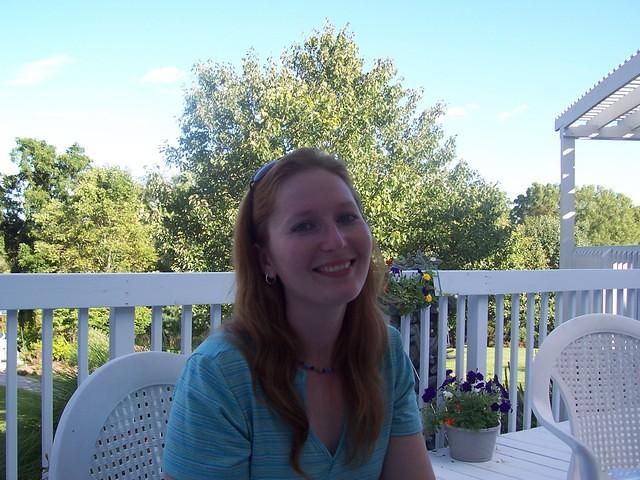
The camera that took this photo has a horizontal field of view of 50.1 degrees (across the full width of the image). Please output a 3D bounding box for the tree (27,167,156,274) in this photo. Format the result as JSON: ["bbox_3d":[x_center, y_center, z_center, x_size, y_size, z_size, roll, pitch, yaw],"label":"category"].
[{"bbox_3d":[-7.000,0.300,21.000,4.100,5.100,3.900,0,-2,0],"label":"tree"}]

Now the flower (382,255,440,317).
[{"bbox_3d":[0.455,0.234,3.600,0.350,0.350,0.320,0,-2,0],"label":"flower"}]

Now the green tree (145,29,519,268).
[{"bbox_3d":[0.220,-1.200,16.000,8.400,7.600,7.600,0,-2,0],"label":"green tree"}]

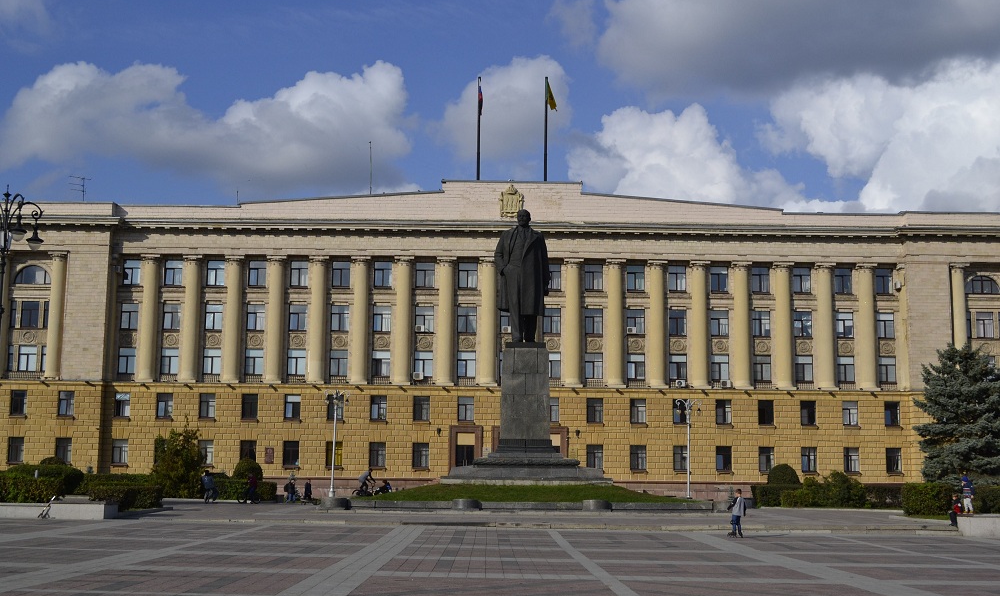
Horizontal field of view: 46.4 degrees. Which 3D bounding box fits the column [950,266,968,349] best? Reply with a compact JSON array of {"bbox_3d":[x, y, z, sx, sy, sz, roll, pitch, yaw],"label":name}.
[{"bbox_3d":[37.049,2.367,93.215,1.500,10.374,1.450,1,-8,0],"label":"column"}]

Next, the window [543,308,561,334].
[{"bbox_3d":[4.310,1.941,96.954,1.470,2.183,0.250,1,-8,-1],"label":"window"}]

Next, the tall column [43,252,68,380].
[{"bbox_3d":[-36.717,1.399,96.447,1.570,10.645,1.550,0,-8,0],"label":"tall column"}]

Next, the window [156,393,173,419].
[{"bbox_3d":[-27.865,8.979,97.060,1.279,1.974,0.250,0,-8,0],"label":"window"}]

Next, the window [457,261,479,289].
[{"bbox_3d":[-2.766,-1.958,101.915,1.651,2.250,0.200,1,-8,-1],"label":"window"}]

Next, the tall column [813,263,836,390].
[{"bbox_3d":[26.884,2.354,96.319,1.600,10.500,1.500,1,-8,-1],"label":"tall column"}]

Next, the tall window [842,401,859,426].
[{"bbox_3d":[30.002,9.909,99.796,1.289,2.064,0.200,1,-8,-1],"label":"tall window"}]

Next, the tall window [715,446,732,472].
[{"bbox_3d":[18.193,13.062,94.730,1.312,2.007,0.250,1,-8,-1],"label":"tall window"}]

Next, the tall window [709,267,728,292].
[{"bbox_3d":[18.349,-1.540,97.619,1.470,2.205,0.250,1,-8,-1],"label":"tall window"}]

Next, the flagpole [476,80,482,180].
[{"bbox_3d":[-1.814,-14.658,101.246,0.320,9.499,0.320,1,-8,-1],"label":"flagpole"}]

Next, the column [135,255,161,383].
[{"bbox_3d":[-29.479,1.697,97.866,1.570,10.748,1.550,0,-8,0],"label":"column"}]

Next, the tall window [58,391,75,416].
[{"bbox_3d":[-36.259,8.839,97.610,1.232,1.969,0.200,1,-8,-1],"label":"tall window"}]

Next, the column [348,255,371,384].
[{"bbox_3d":[-12.074,1.986,100.936,1.620,11.189,1.620,1,-8,-1],"label":"column"}]

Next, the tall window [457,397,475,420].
[{"bbox_3d":[-2.872,9.545,100.144,1.340,2.060,0.250,1,-8,-1],"label":"tall window"}]

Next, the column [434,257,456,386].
[{"bbox_3d":[-4.680,1.987,101.279,1.600,11.274,1.500,1,-8,-1],"label":"column"}]

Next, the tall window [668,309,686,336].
[{"bbox_3d":[15.625,2.194,102.344,1.510,2.260,0.250,1,-8,-1],"label":"tall window"}]

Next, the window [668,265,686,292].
[{"bbox_3d":[15.670,-1.670,102.752,1.562,2.365,0.250,1,-8,-1],"label":"window"}]

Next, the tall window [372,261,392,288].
[{"bbox_3d":[-10.154,-2.039,101.824,1.569,2.239,0.200,1,-8,-1],"label":"tall window"}]

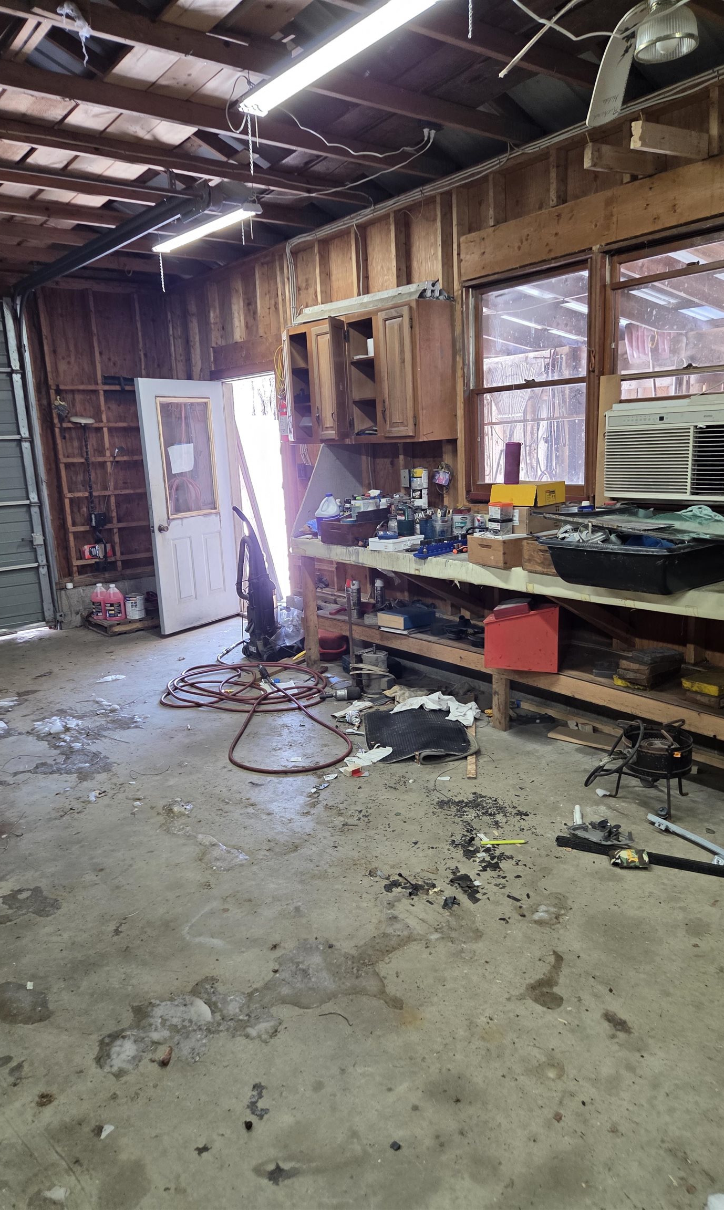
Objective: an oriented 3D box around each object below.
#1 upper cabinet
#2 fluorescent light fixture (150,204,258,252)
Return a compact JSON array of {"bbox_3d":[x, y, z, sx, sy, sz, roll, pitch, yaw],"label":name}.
[{"bbox_3d":[0.010,-1.423,5.128,0.330,0.765,1.340,-11,14,-37],"label":"upper cabinet"},{"bbox_3d":[-1.010,-2.385,5.100,0.130,0.070,1.230,-11,14,-37],"label":"fluorescent light fixture"}]

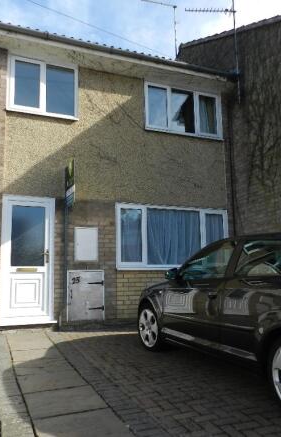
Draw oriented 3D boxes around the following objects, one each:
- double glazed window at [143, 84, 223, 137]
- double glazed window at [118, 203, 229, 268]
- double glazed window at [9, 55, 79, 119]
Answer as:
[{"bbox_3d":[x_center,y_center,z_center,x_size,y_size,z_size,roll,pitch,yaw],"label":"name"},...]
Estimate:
[{"bbox_3d":[0.896,-2.141,7.781,1.731,1.002,0.120,2,-10,-21],"label":"double glazed window"},{"bbox_3d":[0.672,0.364,7.237,2.353,1.173,0.120,2,-10,-21],"label":"double glazed window"},{"bbox_3d":[-1.677,-2.283,6.776,1.187,0.999,0.120,2,-10,-21],"label":"double glazed window"}]

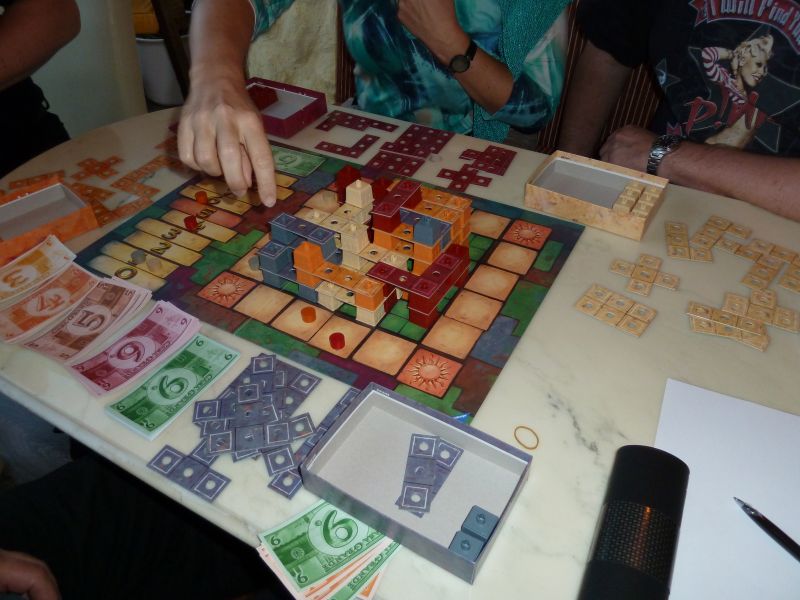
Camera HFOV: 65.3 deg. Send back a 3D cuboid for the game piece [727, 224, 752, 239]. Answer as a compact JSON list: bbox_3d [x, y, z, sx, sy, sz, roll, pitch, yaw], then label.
[{"bbox_3d":[0.410,-0.083,0.756,0.024,0.003,0.024,30,50,31],"label":"game piece"}]

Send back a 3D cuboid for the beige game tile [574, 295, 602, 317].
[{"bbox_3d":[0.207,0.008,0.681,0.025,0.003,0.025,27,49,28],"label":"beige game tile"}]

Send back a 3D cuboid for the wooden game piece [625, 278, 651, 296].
[{"bbox_3d":[0.264,-0.013,0.686,0.024,0.002,0.024,18,45,21],"label":"wooden game piece"}]

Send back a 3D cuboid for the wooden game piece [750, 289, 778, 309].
[{"bbox_3d":[0.386,0.000,0.663,0.024,0.002,0.024,15,44,18],"label":"wooden game piece"}]

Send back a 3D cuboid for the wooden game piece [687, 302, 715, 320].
[{"bbox_3d":[0.311,0.012,0.648,0.024,0.003,0.024,17,35,19],"label":"wooden game piece"}]

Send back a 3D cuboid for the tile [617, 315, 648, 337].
[{"bbox_3d":[0.240,0.026,0.642,0.024,0.002,0.024,27,49,29],"label":"tile"}]

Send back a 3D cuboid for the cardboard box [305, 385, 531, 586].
[{"bbox_3d":[0.013,0.139,0.501,0.152,0.032,0.100,22,47,24],"label":"cardboard box"}]

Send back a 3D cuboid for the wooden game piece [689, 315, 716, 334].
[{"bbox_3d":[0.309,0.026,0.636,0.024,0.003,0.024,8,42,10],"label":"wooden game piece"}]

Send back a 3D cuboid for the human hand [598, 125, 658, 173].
[{"bbox_3d":[0.309,-0.202,0.844,0.090,0.070,0.075,30,50,30],"label":"human hand"}]

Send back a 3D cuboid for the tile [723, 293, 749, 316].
[{"bbox_3d":[0.353,0.006,0.655,0.024,0.002,0.024,17,45,20],"label":"tile"}]

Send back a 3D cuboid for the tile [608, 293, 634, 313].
[{"bbox_3d":[0.235,0.005,0.667,0.024,0.002,0.024,28,49,29],"label":"tile"}]

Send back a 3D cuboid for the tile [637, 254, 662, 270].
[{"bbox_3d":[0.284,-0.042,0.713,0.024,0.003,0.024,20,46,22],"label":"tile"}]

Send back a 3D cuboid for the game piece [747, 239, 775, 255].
[{"bbox_3d":[0.424,-0.061,0.733,0.024,0.002,0.024,25,48,27],"label":"game piece"}]

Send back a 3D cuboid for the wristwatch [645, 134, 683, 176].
[{"bbox_3d":[0.361,-0.194,0.855,0.039,0.050,0.062,25,48,27],"label":"wristwatch"}]

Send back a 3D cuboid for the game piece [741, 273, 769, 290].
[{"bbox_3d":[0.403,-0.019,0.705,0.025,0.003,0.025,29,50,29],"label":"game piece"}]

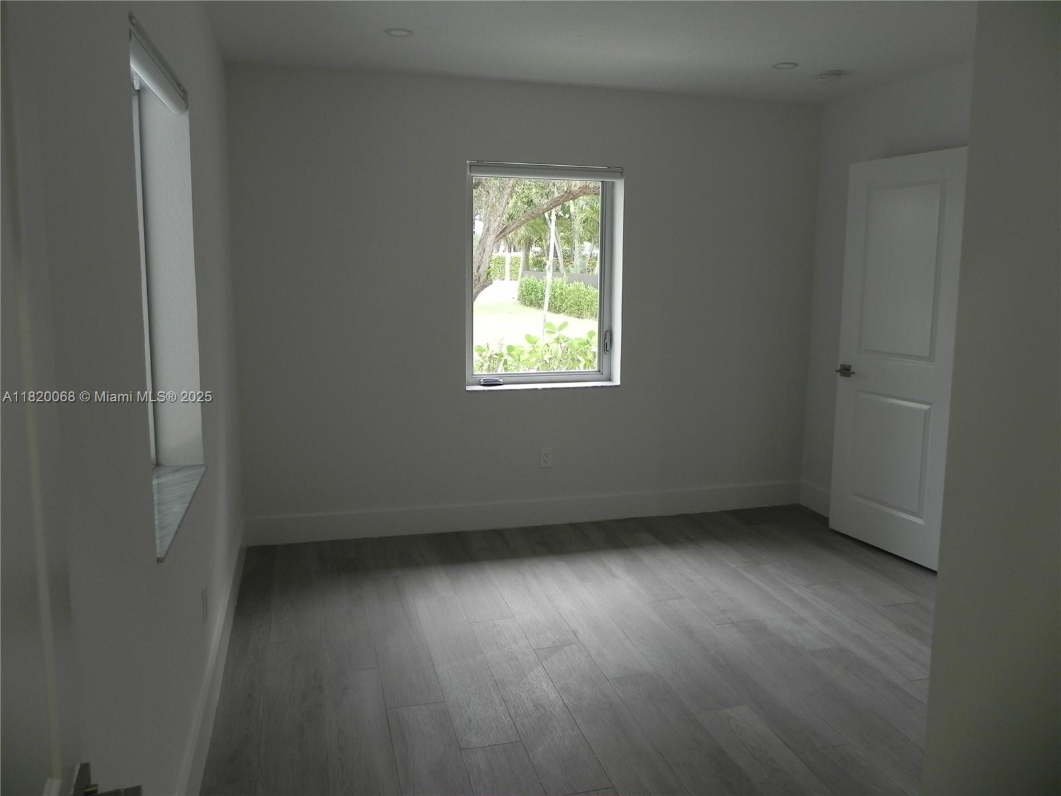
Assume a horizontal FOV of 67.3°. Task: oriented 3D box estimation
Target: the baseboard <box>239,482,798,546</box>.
[{"bbox_3d":[0.123,0.659,4.651,3.360,0.157,0.018,-2,9,-16],"label":"baseboard"}]

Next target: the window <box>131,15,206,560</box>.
[{"bbox_3d":[-1.048,-0.290,2.199,0.140,1.225,0.890,-2,9,-16],"label":"window"}]

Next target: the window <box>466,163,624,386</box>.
[{"bbox_3d":[0.069,-0.674,4.519,0.900,1.230,0.140,-2,9,-16],"label":"window"}]

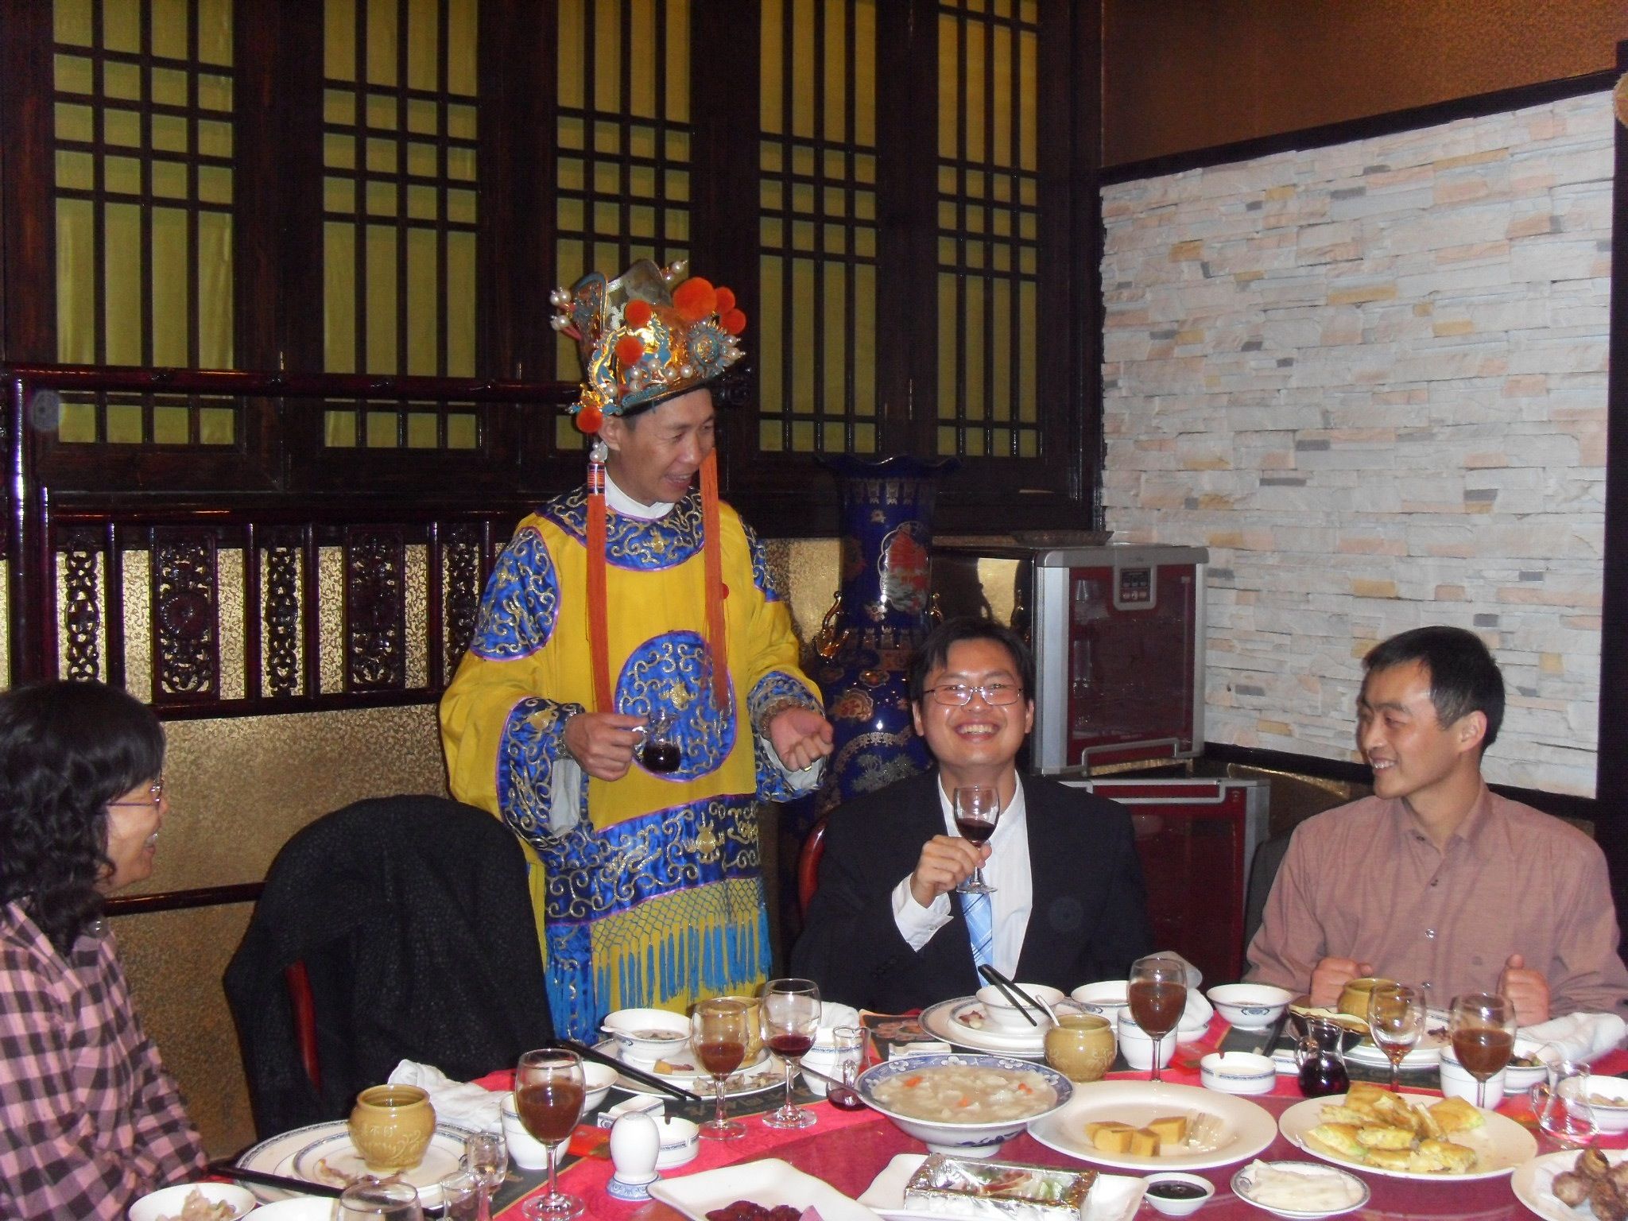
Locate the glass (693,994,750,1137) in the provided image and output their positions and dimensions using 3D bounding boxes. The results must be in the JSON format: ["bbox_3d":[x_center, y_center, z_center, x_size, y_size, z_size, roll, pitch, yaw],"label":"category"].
[{"bbox_3d":[-0.106,0.521,2.088,0.066,0.146,0.066,0,5,0],"label":"glass"}]

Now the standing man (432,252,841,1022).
[{"bbox_3d":[-0.282,0.296,2.913,0.640,1.700,0.500,-3,5,-32],"label":"standing man"}]

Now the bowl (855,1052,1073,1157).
[{"bbox_3d":[0.163,0.550,1.980,0.235,0.068,0.235,0,5,0],"label":"bowl"}]

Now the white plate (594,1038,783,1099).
[{"bbox_3d":[-0.146,0.567,2.258,0.260,0.027,0.260,0,5,0],"label":"white plate"}]

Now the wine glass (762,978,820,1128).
[{"bbox_3d":[-0.027,0.512,2.125,0.070,0.158,0.070,0,5,0],"label":"wine glass"}]

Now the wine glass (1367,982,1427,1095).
[{"bbox_3d":[0.676,0.518,2.128,0.067,0.152,0.067,0,5,0],"label":"wine glass"}]

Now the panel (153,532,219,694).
[{"bbox_3d":[-1.009,0.004,2.940,0.110,0.280,0.030,-3,6,-34],"label":"panel"}]

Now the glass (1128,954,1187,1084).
[{"bbox_3d":[0.411,0.507,2.198,0.070,0.159,0.070,0,5,0],"label":"glass"}]

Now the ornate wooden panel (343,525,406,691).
[{"bbox_3d":[-0.745,-0.004,3.115,0.110,0.280,0.030,-3,6,-34],"label":"ornate wooden panel"}]

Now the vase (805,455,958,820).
[{"bbox_3d":[0.137,0.326,3.437,0.290,1.200,0.290,-1,5,-15],"label":"vase"}]

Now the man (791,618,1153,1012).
[{"bbox_3d":[0.220,0.667,2.512,0.560,1.290,0.800,0,5,3],"label":"man"}]

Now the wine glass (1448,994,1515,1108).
[{"bbox_3d":[0.742,0.521,2.033,0.072,0.161,0.072,0,5,0],"label":"wine glass"}]

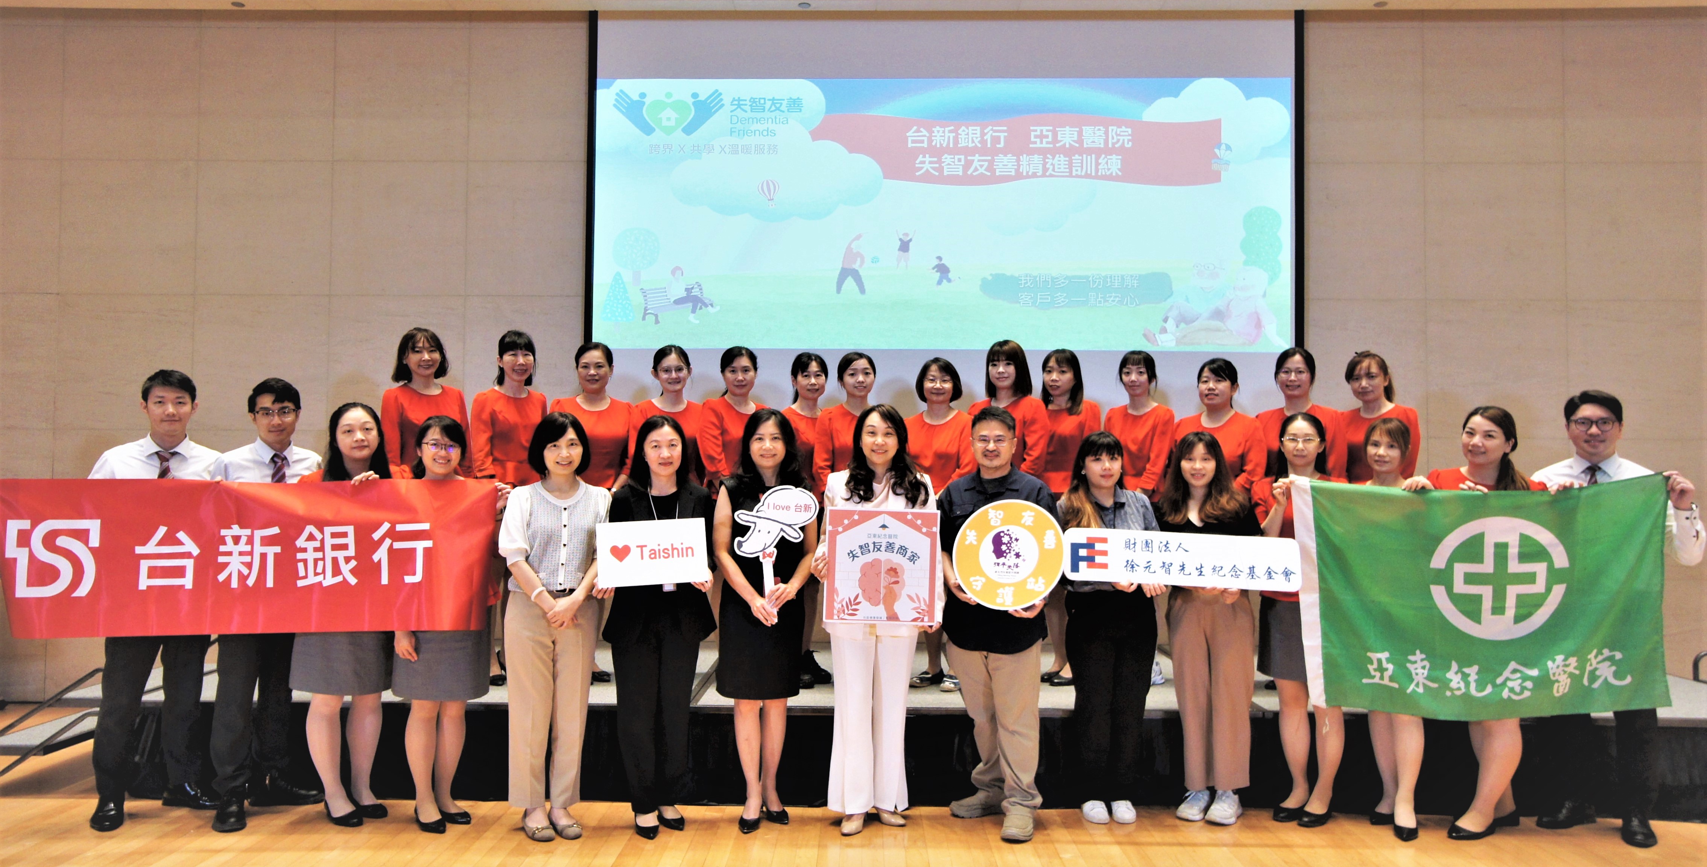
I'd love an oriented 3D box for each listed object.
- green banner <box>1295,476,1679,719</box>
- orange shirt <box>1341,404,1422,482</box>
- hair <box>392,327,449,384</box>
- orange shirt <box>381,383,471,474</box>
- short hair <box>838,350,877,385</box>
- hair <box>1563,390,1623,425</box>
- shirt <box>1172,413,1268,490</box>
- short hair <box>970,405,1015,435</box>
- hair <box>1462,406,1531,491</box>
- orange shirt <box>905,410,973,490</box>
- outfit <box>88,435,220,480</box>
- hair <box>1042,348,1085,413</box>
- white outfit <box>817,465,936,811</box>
[{"bbox_3d":[2.485,0.648,4.120,1.460,0.960,0.100,0,-2,2],"label":"green banner"},{"bbox_3d":[2.416,0.082,4.800,0.390,0.460,0.260,-1,-2,20],"label":"orange shirt"},{"bbox_3d":[-2.100,-0.378,5.050,0.260,0.270,0.240,1,-1,-29],"label":"hair"},{"bbox_3d":[-1.997,0.014,4.900,0.400,0.470,0.260,0,-2,-14],"label":"orange shirt"},{"bbox_3d":[0.018,-0.313,5.040,0.185,0.185,0.200,1,-2,-9],"label":"short hair"},{"bbox_3d":[2.944,-0.093,4.150,0.185,0.165,0.210,-1,-2,33],"label":"hair"},{"bbox_3d":[1.774,0.119,5.050,0.423,0.465,0.270,0,-1,12],"label":"shirt"},{"bbox_3d":[0.572,-0.047,4.280,0.182,0.145,0.195,0,-2,9],"label":"short hair"},{"bbox_3d":[2.543,0.066,4.120,0.250,0.360,0.220,1,-2,-40],"label":"hair"},{"bbox_3d":[0.419,0.138,5.000,0.440,0.520,0.260,0,-1,0],"label":"orange shirt"},{"bbox_3d":[-2.813,0.325,4.200,0.540,0.640,0.290,1,-1,-26],"label":"outfit"},{"bbox_3d":[1.007,-0.253,5.000,0.195,0.315,0.210,0,-2,22],"label":"hair"},{"bbox_3d":[0.096,0.796,4.130,0.470,1.330,0.320,0,-2,0],"label":"white outfit"}]

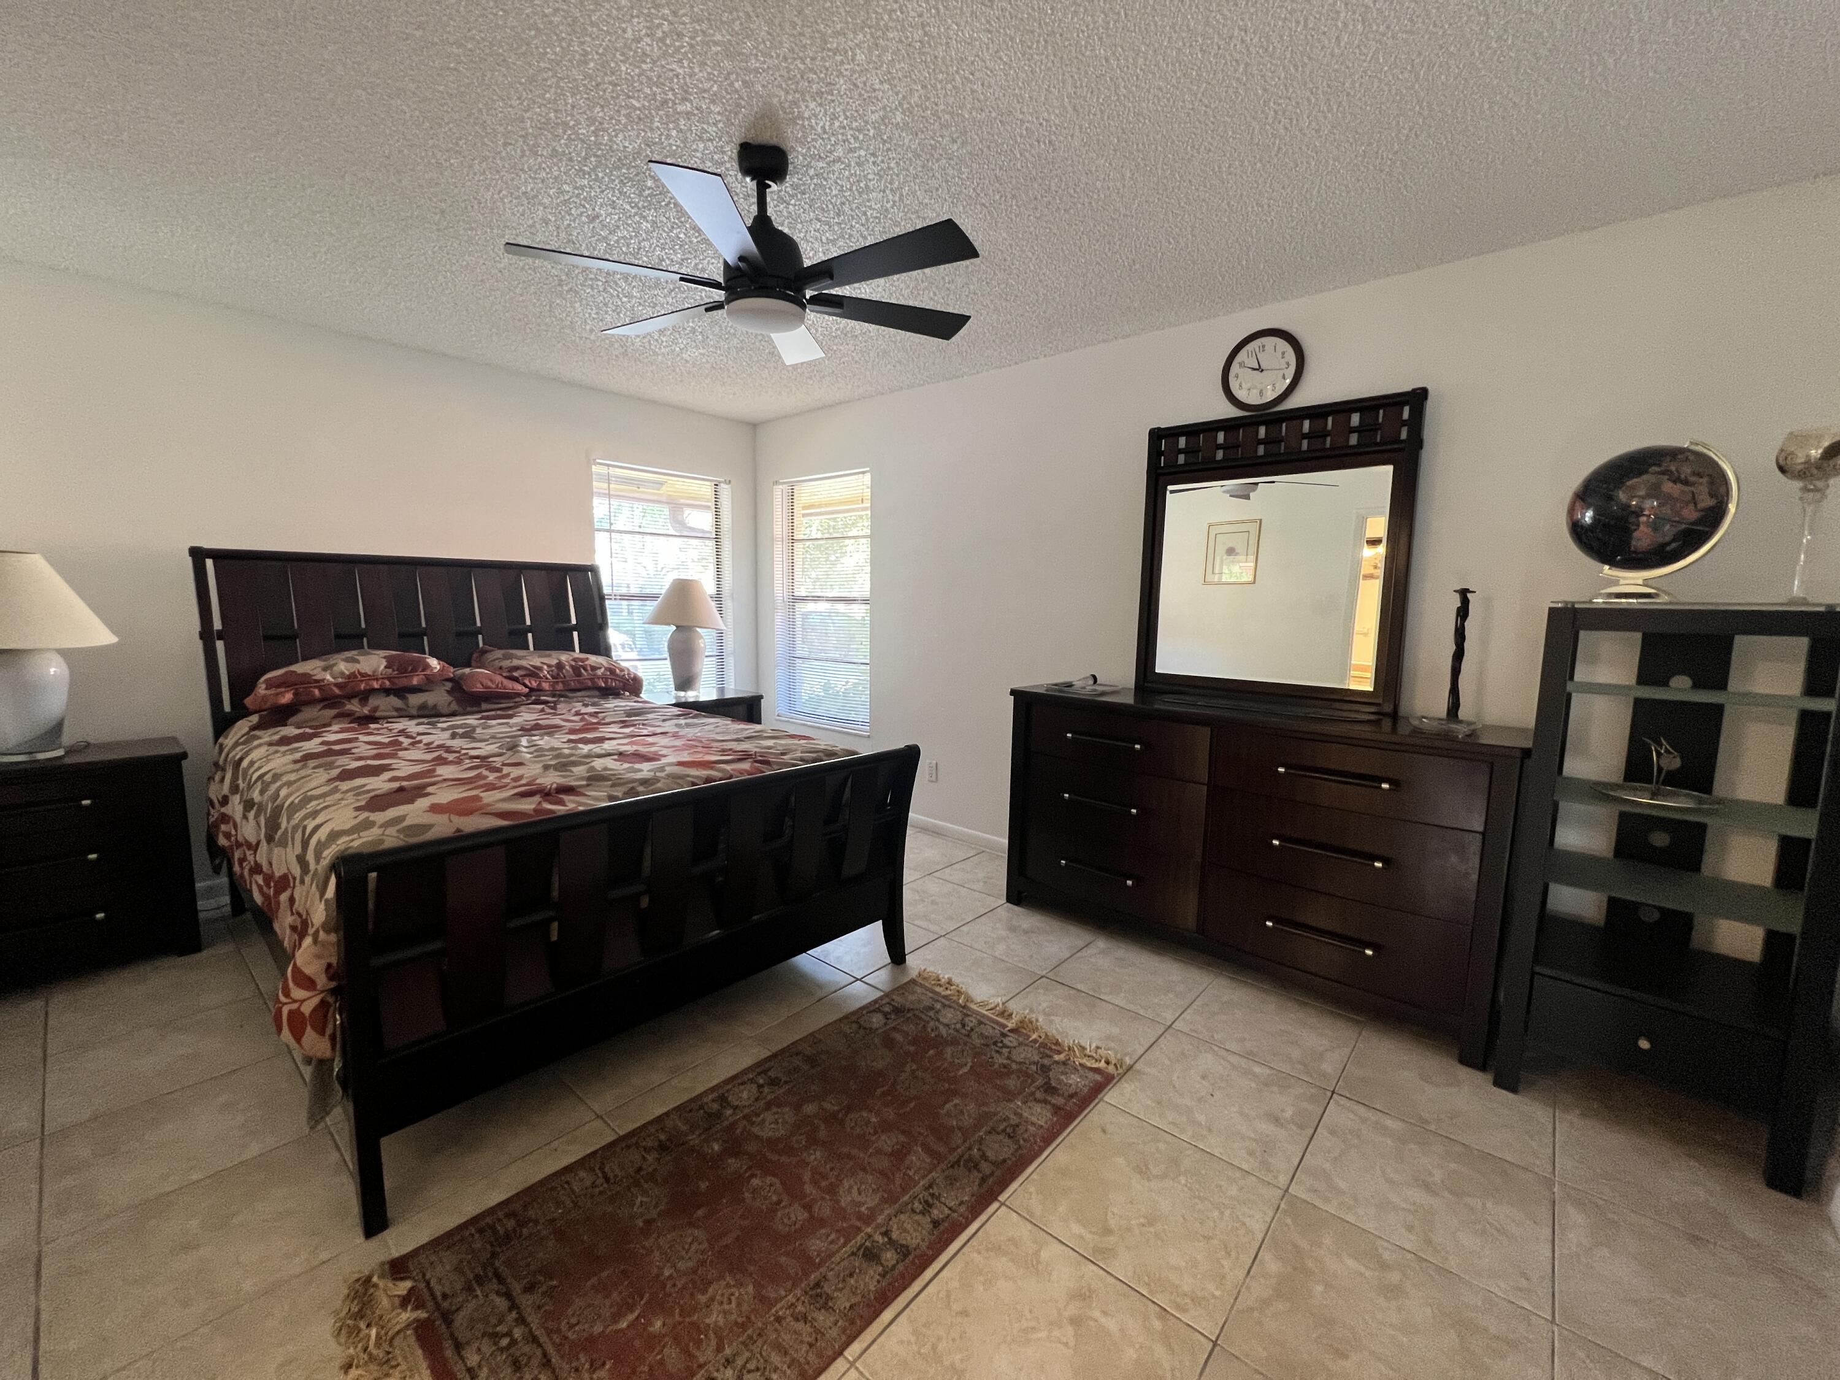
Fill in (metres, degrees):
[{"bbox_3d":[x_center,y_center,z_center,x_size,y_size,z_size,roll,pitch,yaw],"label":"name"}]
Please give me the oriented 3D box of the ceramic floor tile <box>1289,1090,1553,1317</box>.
[{"bbox_3d":[1.177,1.166,1.618,0.458,0.010,0.458,6,8,41],"label":"ceramic floor tile"}]

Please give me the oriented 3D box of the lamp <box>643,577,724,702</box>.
[{"bbox_3d":[-1.406,-0.314,4.193,0.460,0.720,0.460,7,9,40],"label":"lamp"}]

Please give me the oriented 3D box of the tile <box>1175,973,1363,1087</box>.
[{"bbox_3d":[1.142,1.100,2.265,0.458,0.010,0.458,6,8,41],"label":"tile"}]

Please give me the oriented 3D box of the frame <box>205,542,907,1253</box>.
[{"bbox_3d":[-1.512,0.229,2.728,2.480,1.560,1.690,6,8,41],"label":"frame"}]

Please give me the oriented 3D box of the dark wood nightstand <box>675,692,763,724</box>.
[{"bbox_3d":[-1.433,0.451,4.379,0.520,0.770,0.740,6,8,41],"label":"dark wood nightstand"}]

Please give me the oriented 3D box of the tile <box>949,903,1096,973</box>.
[{"bbox_3d":[0.426,1.013,2.830,0.460,0.010,0.460,7,9,40],"label":"tile"}]

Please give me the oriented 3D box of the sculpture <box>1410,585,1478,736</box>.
[{"bbox_3d":[1.705,-0.104,2.229,0.180,0.460,0.170,6,8,41],"label":"sculpture"}]

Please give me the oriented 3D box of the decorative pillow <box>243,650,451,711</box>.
[{"bbox_3d":[-2.401,-0.054,2.971,0.460,0.230,0.730,7,9,40],"label":"decorative pillow"}]

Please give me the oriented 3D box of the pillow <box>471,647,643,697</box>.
[{"bbox_3d":[-1.838,-0.091,3.565,0.500,0.200,0.760,6,8,41],"label":"pillow"}]

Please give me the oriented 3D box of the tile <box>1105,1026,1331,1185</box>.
[{"bbox_3d":[0.834,1.139,1.927,0.460,0.010,0.460,7,9,40],"label":"tile"}]

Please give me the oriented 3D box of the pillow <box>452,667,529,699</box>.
[{"bbox_3d":[-2.083,-0.044,3.371,0.340,0.120,0.390,7,9,40],"label":"pillow"}]

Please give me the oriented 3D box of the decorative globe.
[{"bbox_3d":[1.915,-0.443,1.826,0.340,0.420,0.310,6,8,41],"label":"decorative globe"}]

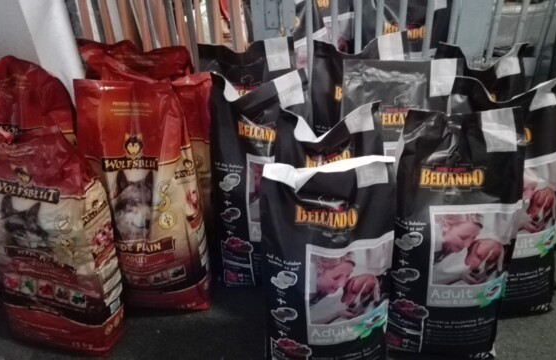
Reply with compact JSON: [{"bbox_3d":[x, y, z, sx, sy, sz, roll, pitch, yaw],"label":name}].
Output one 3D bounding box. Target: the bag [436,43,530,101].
[{"bbox_3d":[0.739,-0.093,1.789,0.362,0.831,0.161,-2,28,3],"label":"bag"}]

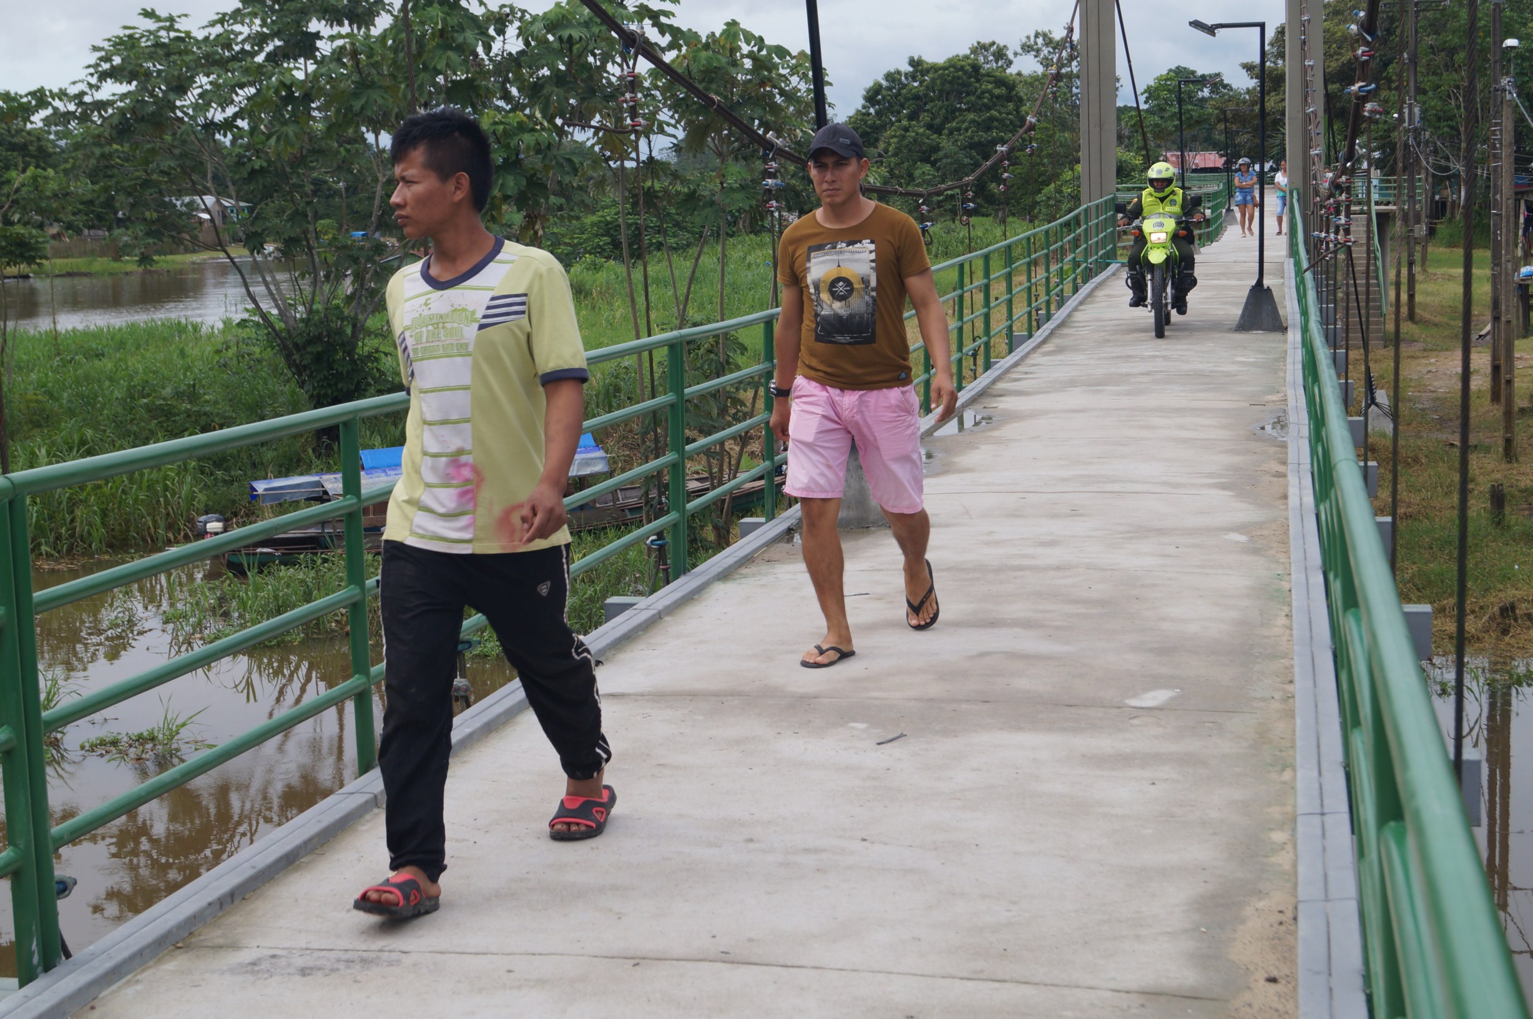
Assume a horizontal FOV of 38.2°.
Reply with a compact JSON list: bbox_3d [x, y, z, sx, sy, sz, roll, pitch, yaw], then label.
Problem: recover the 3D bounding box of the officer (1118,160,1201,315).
[{"bbox_3d":[3.710,-2.559,20.830,0.800,1.420,0.800,0,9,13],"label":"officer"}]

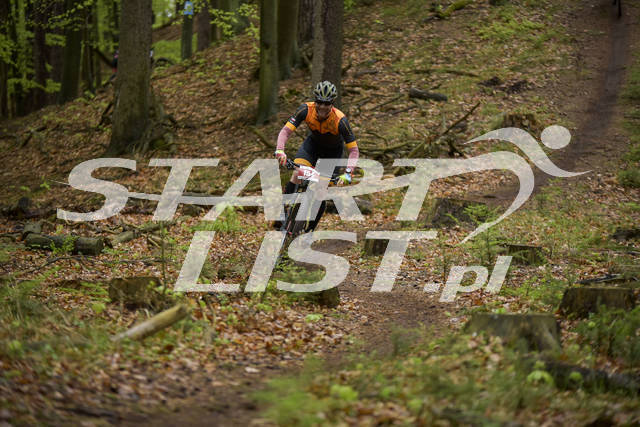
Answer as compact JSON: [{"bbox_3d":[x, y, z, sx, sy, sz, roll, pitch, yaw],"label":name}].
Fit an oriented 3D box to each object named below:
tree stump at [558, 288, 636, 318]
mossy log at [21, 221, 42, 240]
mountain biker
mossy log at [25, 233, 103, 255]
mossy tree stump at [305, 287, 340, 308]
[{"bbox_3d":[1.694,0.546,15.200,0.470,0.210,0.440,0,0,0],"label":"tree stump"},{"bbox_3d":[-2.874,0.174,24.800,0.220,0.200,0.220,0,0,0],"label":"mossy log"},{"bbox_3d":[-0.032,-0.529,22.700,0.760,1.360,0.850,0,1,-2],"label":"mountain biker"},{"bbox_3d":[-2.473,0.294,24.000,0.800,0.190,0.210,0,0,28],"label":"mossy log"},{"bbox_3d":[0.017,0.574,17.000,0.270,0.165,0.270,0,1,0],"label":"mossy tree stump"}]

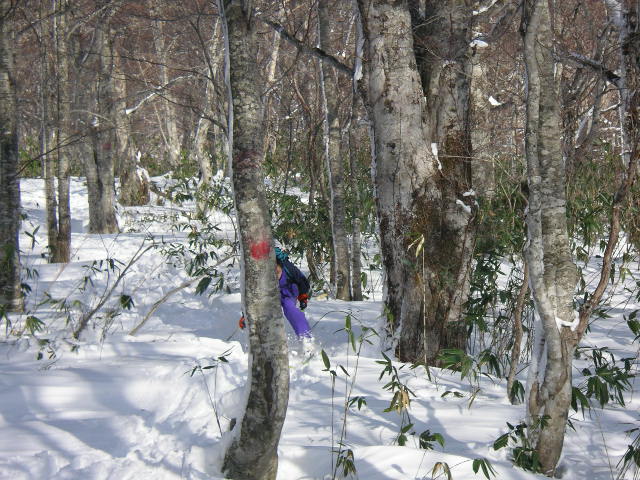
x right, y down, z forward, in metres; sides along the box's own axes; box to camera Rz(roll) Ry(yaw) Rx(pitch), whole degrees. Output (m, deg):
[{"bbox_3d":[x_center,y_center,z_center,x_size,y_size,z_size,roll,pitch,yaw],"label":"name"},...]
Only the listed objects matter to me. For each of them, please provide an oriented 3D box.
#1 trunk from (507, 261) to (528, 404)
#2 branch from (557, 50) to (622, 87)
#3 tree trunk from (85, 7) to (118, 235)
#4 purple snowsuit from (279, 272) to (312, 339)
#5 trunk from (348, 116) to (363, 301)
[{"bbox_3d":[1.438,0.673,14.000,0.120,1.060,0.100,5,2,0],"label":"trunk"},{"bbox_3d":[2.943,-1.873,21.000,0.780,0.140,0.180,25,2,0],"label":"branch"},{"bbox_3d":[-4.298,-2.322,38.000,0.580,4.450,0.550,0,2,0],"label":"tree trunk"},{"bbox_3d":[-0.369,0.660,20.000,0.550,0.900,0.450,2,3,37],"label":"purple snowsuit"},{"bbox_3d":[0.425,-0.377,23.000,0.130,2.200,0.120,-3,2,0],"label":"trunk"}]

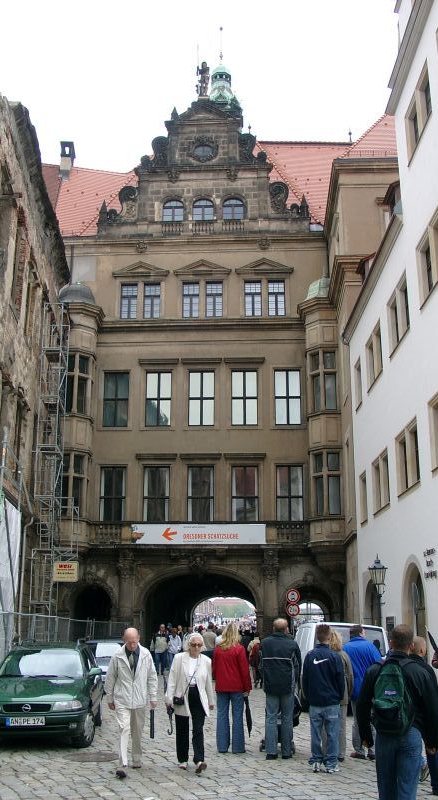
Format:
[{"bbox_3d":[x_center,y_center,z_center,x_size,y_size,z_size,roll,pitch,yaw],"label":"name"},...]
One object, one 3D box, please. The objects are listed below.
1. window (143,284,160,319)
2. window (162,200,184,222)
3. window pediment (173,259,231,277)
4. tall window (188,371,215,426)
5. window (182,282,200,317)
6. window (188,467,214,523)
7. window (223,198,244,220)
[{"bbox_3d":[-3.302,-4.893,38.686,0.785,1.843,0.200,-1,-17,3],"label":"window"},{"bbox_3d":[-2.525,-10.500,43.704,1.217,1.397,0.200,-1,-16,3],"label":"window"},{"bbox_3d":[-0.859,-6.977,41.685,3.083,1.043,0.450,-1,-16,3],"label":"window pediment"},{"bbox_3d":[-0.895,-0.104,40.197,1.333,3.007,0.200,-1,-16,3],"label":"tall window"},{"bbox_3d":[-1.372,-4.917,38.596,0.794,1.843,0.200,-1,-17,3],"label":"window"},{"bbox_3d":[-0.826,4.373,35.815,1.182,2.734,0.200,-1,-17,3],"label":"window"},{"bbox_3d":[0.740,-9.764,40.238,1.058,1.177,0.200,-1,-17,3],"label":"window"}]

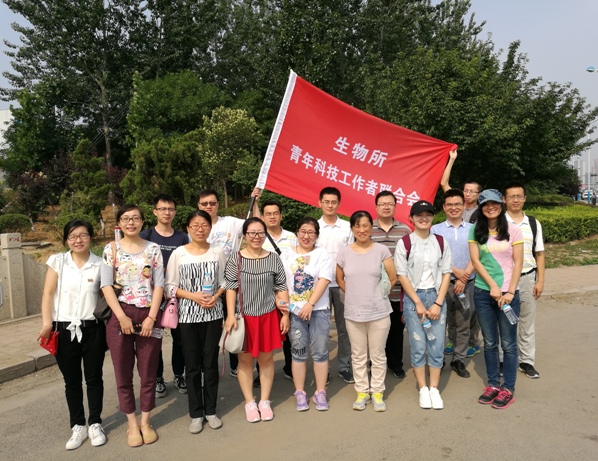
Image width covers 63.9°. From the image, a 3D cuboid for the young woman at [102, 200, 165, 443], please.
[{"bbox_3d":[-1.171,0.657,3.391,0.480,1.666,0.320,-3,4,-14],"label":"young woman"}]

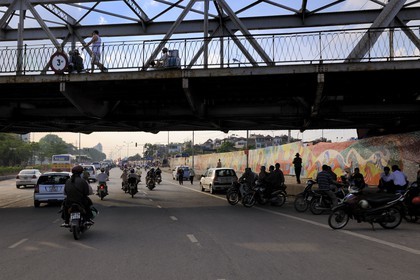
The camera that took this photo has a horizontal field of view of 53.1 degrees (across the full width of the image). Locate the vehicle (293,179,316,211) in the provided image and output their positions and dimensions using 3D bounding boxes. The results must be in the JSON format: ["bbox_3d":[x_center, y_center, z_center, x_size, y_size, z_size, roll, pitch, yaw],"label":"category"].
[{"bbox_3d":[3.690,2.005,14.943,1.880,1.080,0.680,2,-4,-34],"label":"vehicle"}]

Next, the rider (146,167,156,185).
[{"bbox_3d":[-4.151,2.647,29.800,0.600,1.270,0.750,1,-4,-12],"label":"rider"}]

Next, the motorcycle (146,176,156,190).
[{"bbox_3d":[-4.022,2.883,28.693,0.700,1.060,1.880,1,-4,-13],"label":"motorcycle"}]

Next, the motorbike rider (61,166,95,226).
[{"bbox_3d":[-3.040,1.308,9.768,0.760,1.420,0.800,1,-4,-13],"label":"motorbike rider"}]

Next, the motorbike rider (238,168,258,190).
[{"bbox_3d":[1.604,1.845,17.418,0.820,1.370,0.620,1,-4,-12],"label":"motorbike rider"}]

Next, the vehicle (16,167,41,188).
[{"bbox_3d":[-14.689,3.176,34.600,1.680,1.460,4.250,1,-4,-12],"label":"vehicle"}]

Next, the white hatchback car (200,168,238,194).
[{"bbox_3d":[0.611,2.488,25.859,1.660,1.490,3.750,1,-4,-13],"label":"white hatchback car"}]

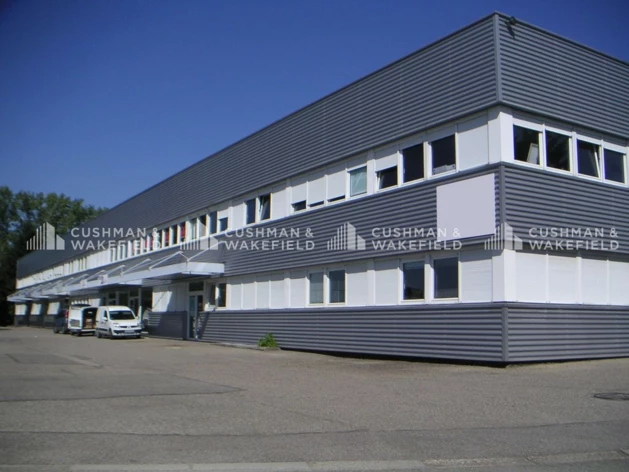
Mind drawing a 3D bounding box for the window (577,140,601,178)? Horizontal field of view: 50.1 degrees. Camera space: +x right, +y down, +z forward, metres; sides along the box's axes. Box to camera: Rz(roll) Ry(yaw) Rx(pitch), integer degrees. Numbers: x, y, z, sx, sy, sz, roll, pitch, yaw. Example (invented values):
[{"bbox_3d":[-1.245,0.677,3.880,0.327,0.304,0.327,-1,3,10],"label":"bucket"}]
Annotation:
[{"bbox_3d":[7.815,-2.175,19.169,1.078,0.996,0.120,6,-9,-33],"label":"window"}]

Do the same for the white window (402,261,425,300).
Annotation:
[{"bbox_3d":[2.860,1.298,19.477,0.120,1.152,0.973,6,-9,-33],"label":"white window"}]

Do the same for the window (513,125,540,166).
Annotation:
[{"bbox_3d":[5.620,-2.415,17.700,1.070,0.980,0.130,5,-9,-32],"label":"window"}]

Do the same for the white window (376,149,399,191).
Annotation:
[{"bbox_3d":[2.250,-2.045,21.100,0.130,1.080,1.180,5,-9,-32],"label":"white window"}]

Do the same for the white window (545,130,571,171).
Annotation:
[{"bbox_3d":[6.666,-2.338,18.434,1.092,1.002,0.120,6,-9,-33],"label":"white window"}]

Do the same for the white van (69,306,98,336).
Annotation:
[{"bbox_3d":[-14.790,5.561,44.047,1.750,1.860,4.200,5,-9,-32],"label":"white van"}]

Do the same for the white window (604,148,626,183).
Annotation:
[{"bbox_3d":[8.895,-2.048,19.864,1.049,0.984,0.120,6,-9,-33],"label":"white window"}]

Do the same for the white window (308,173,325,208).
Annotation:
[{"bbox_3d":[0.068,-1.632,24.255,0.120,1.195,1.073,6,-9,-33],"label":"white window"}]

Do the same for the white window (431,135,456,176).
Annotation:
[{"bbox_3d":[3.630,-2.290,18.950,0.130,1.000,1.050,5,-9,-32],"label":"white window"}]

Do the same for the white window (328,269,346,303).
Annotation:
[{"bbox_3d":[0.780,1.730,22.950,0.130,1.160,1.080,5,-9,-32],"label":"white window"}]

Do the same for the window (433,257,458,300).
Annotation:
[{"bbox_3d":[3.600,1.155,18.500,0.130,1.120,1.030,5,-9,-32],"label":"window"}]

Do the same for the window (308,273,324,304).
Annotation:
[{"bbox_3d":[0.070,1.885,24.050,0.130,1.120,1.050,5,-9,-32],"label":"window"}]

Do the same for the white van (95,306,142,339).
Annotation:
[{"bbox_3d":[-11.100,4.920,38.300,1.720,1.830,4.050,5,-9,-30],"label":"white van"}]

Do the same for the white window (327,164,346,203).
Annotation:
[{"bbox_3d":[0.770,-1.820,23.500,0.130,1.150,1.200,5,-9,-32],"label":"white window"}]

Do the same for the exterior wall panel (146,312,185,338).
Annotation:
[{"bbox_3d":[-7.850,4.673,35.555,0.150,1.296,5.330,6,-9,-33],"label":"exterior wall panel"}]

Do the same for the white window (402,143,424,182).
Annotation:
[{"bbox_3d":[2.924,-2.167,19.912,0.120,1.058,0.996,6,-9,-33],"label":"white window"}]

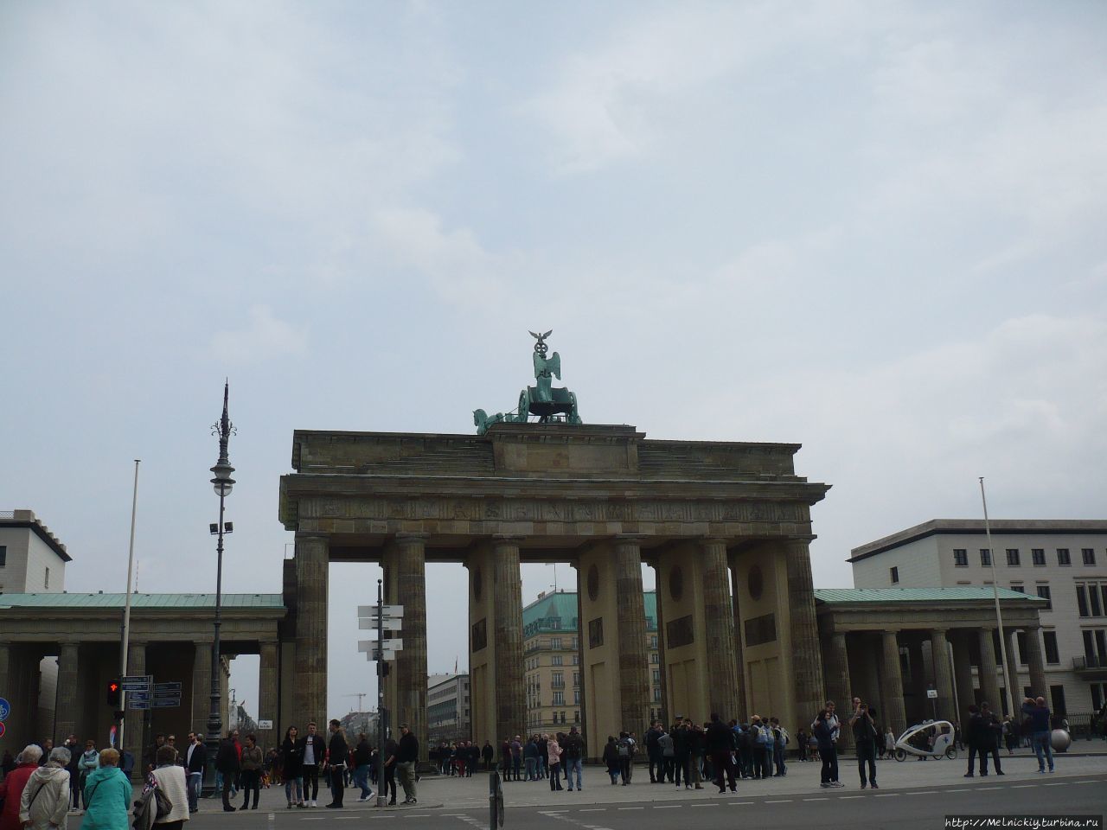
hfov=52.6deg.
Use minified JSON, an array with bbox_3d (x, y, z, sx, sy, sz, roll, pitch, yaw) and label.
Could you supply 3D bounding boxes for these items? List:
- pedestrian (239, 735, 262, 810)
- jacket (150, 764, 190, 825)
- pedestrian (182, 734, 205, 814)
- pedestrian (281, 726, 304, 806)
[{"bbox_3d":[-7.084,8.344,26.156,0.520,1.630,0.380,-10,-18,24],"label":"pedestrian"},{"bbox_3d":[-4.318,4.259,12.600,0.460,0.630,0.310,6,-18,-27],"label":"jacket"},{"bbox_3d":[-8.136,8.099,25.328,0.520,1.727,0.340,-12,-18,33],"label":"pedestrian"},{"bbox_3d":[-5.901,7.994,25.430,0.500,1.736,0.340,0,-15,-6],"label":"pedestrian"}]

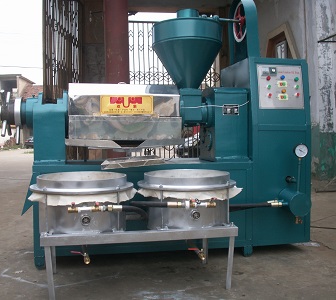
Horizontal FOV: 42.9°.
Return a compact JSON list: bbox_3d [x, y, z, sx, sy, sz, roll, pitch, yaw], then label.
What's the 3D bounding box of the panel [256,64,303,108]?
[{"bbox_3d":[0.881,-0.486,3.329,0.383,0.342,0.030,-1,-2,-15],"label":"panel"}]

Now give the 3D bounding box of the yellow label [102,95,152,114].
[{"bbox_3d":[-0.292,-0.325,3.109,0.387,0.134,0.010,-1,2,-15],"label":"yellow label"}]

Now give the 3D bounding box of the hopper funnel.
[{"bbox_3d":[0.168,-0.795,3.379,0.539,0.623,0.539,-1,2,-15],"label":"hopper funnel"}]

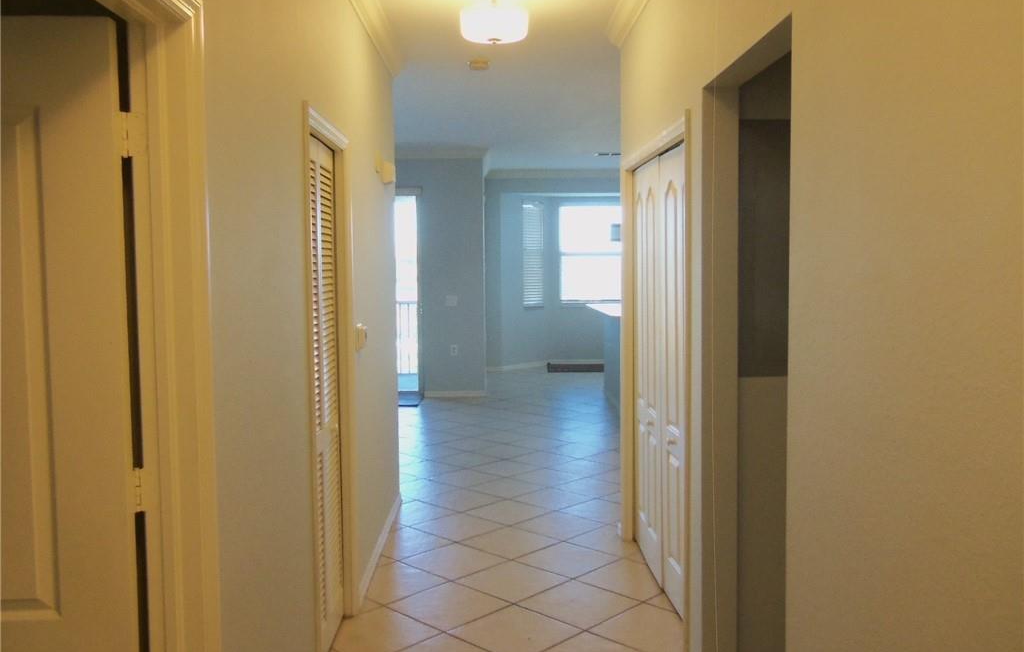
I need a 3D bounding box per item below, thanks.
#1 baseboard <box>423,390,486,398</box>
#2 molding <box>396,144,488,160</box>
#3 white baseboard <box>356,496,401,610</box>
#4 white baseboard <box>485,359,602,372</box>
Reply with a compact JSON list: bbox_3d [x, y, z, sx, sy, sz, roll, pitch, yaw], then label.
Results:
[{"bbox_3d":[-0.689,0.835,10.109,0.762,0.080,0.021,-1,4,-1],"label":"baseboard"},{"bbox_3d":[-0.832,-2.057,9.884,1.104,0.137,0.100,-1,4,-1],"label":"molding"},{"bbox_3d":[-0.704,1.188,4.644,0.020,0.080,1.660,-1,4,-1],"label":"white baseboard"},{"bbox_3d":[0.564,0.637,12.981,1.890,0.085,0.800,-1,4,-1],"label":"white baseboard"}]

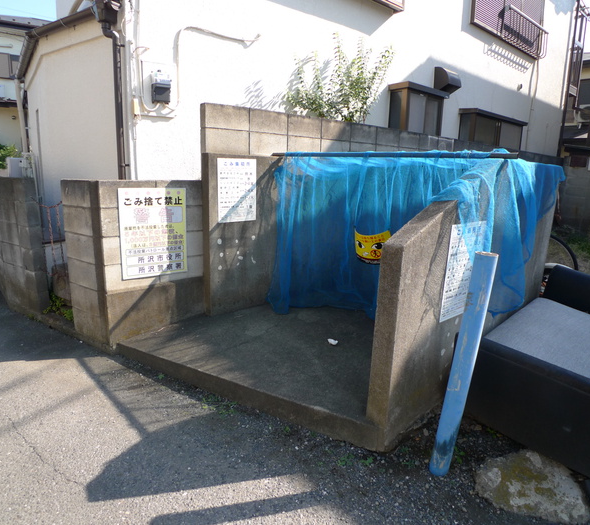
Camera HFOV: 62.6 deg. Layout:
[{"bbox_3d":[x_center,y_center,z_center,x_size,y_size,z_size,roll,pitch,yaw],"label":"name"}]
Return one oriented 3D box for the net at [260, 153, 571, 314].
[{"bbox_3d":[0.736,-0.178,3.792,2.060,1.310,1.430,11,14,43],"label":"net"}]

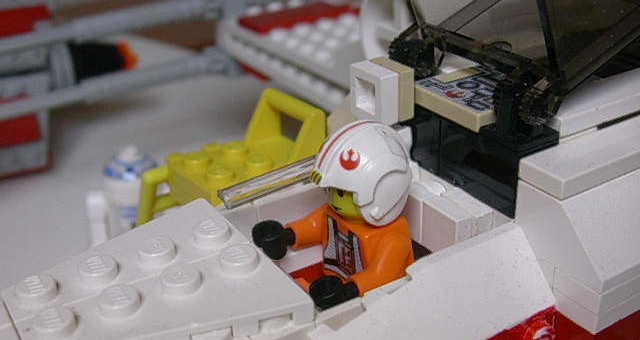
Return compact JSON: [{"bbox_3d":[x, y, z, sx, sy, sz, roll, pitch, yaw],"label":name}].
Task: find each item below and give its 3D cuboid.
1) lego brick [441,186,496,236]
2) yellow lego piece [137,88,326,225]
[{"bbox_3d":[0.022,0.008,0.126,0.003,0.008,0.008,-17,31,-27],"label":"lego brick"},{"bbox_3d":[-0.015,-0.001,0.148,0.032,0.021,0.017,-16,28,-34],"label":"yellow lego piece"}]

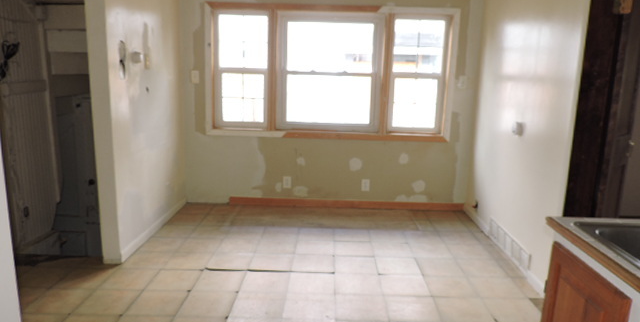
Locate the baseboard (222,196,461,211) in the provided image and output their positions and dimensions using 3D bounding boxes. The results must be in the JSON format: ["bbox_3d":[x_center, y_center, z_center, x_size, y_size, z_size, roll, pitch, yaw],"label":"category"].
[{"bbox_3d":[0.256,0.435,4.460,2.355,0.083,0.017,1,11,2],"label":"baseboard"}]

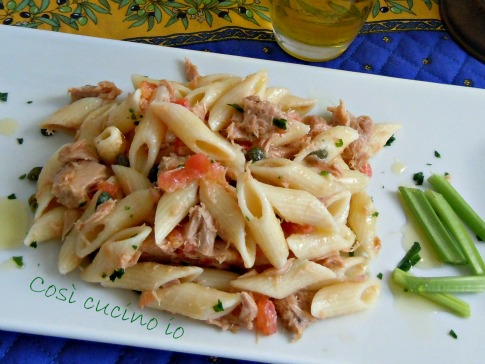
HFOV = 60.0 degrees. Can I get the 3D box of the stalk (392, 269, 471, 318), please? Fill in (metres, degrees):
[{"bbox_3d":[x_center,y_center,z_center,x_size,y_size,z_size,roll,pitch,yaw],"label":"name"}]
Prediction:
[{"bbox_3d":[0.079,0.047,0.176,0.030,0.005,0.006,27,52,20],"label":"stalk"}]

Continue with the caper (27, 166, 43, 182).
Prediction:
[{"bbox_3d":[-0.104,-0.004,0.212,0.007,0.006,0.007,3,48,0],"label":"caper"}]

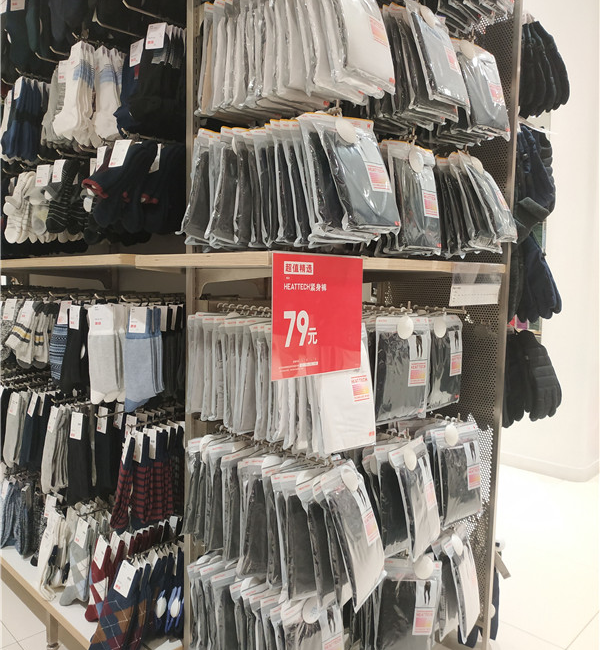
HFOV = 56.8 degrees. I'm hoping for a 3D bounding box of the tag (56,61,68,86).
[{"bbox_3d":[-0.712,-0.764,1.677,0.045,0.066,0.004,10,6,26],"label":"tag"}]

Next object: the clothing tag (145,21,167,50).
[{"bbox_3d":[-0.360,-0.724,1.390,0.049,0.068,0.006,4,-6,17],"label":"clothing tag"}]

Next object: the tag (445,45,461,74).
[{"bbox_3d":[0.349,-0.606,1.270,0.004,0.060,0.056,-20,-8,39],"label":"tag"}]

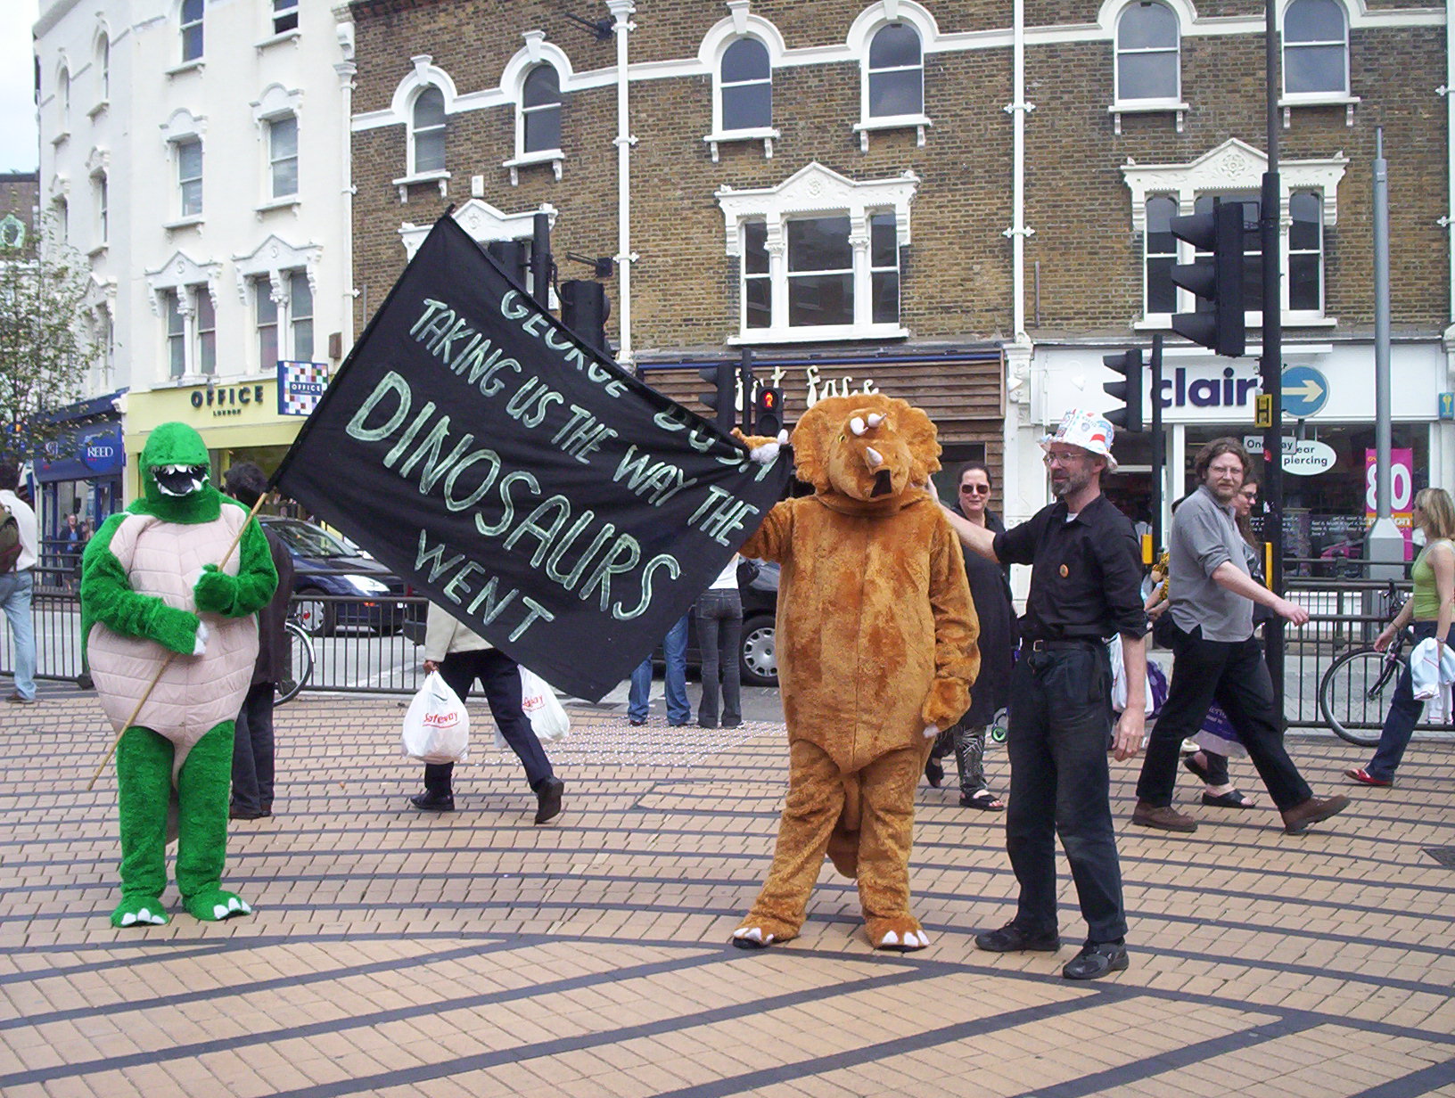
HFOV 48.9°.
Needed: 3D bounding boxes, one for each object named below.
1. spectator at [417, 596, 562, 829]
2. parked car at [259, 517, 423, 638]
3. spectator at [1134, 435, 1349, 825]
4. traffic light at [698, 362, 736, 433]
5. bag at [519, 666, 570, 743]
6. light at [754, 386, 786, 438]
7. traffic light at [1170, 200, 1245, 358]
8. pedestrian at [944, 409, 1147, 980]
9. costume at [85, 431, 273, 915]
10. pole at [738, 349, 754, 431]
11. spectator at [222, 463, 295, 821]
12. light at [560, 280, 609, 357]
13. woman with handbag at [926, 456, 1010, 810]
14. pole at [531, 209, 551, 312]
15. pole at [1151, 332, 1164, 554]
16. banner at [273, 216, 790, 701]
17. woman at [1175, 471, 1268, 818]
[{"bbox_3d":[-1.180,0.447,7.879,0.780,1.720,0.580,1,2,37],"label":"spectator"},{"bbox_3d":[-5.770,0.310,19.580,3.780,1.420,1.660,0,3,12],"label":"parked car"},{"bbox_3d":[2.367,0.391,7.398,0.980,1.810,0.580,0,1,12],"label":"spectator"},{"bbox_3d":[-0.126,-1.829,19.800,0.450,0.970,0.310,0,3,13],"label":"traffic light"},{"bbox_3d":[-0.963,0.762,8.100,0.340,0.440,0.220,-1,1,-6],"label":"bag"},{"bbox_3d":[0.520,-1.667,19.800,0.320,0.650,0.300,0,3,7],"label":"light"},{"bbox_3d":[3.149,-1.772,10.500,0.480,1.020,0.340,0,1,16],"label":"traffic light"},{"bbox_3d":[1.047,0.451,5.248,0.600,1.810,0.640,-1,2,-31],"label":"pedestrian"},{"bbox_3d":[-2.061,0.449,6.000,0.710,1.810,0.660,-1,3,-25],"label":"costume"},{"bbox_3d":[0.249,-0.703,19.258,0.120,3.450,0.120,0,1,16],"label":"pole"},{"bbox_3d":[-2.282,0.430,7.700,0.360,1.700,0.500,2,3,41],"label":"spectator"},{"bbox_3d":[-1.042,-1.629,11.700,0.310,0.660,0.300,0,3,14],"label":"light"},{"bbox_3d":[1.228,0.432,8.079,0.550,1.710,0.520,-1,2,-30],"label":"woman with handbag"},{"bbox_3d":[-1.405,-0.698,12.254,0.130,3.800,0.130,0,1,16],"label":"pole"},{"bbox_3d":[5.051,-0.776,18.879,0.120,3.540,0.120,0,3,14],"label":"pole"},{"bbox_3d":[-0.698,-0.320,5.600,1.430,1.170,0.140,33,3,2],"label":"banner"},{"bbox_3d":[2.483,0.460,8.030,0.620,1.640,0.500,0,1,13],"label":"woman"}]

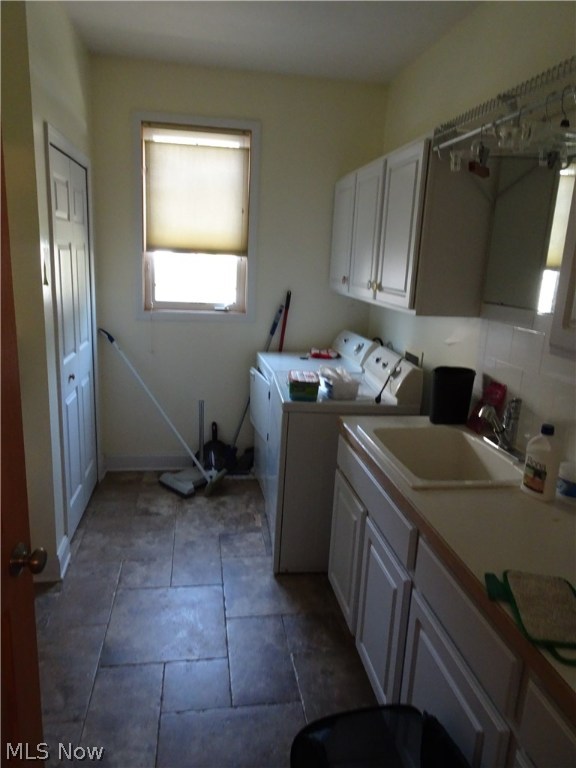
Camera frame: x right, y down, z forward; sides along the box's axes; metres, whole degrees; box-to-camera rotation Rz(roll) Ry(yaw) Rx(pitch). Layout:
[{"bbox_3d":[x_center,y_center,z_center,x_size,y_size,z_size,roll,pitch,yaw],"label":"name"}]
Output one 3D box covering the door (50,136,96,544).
[{"bbox_3d":[-1.220,-0.213,3.052,0.045,2.030,0.890,1,14,-10],"label":"door"}]

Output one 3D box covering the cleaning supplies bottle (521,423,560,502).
[{"bbox_3d":[0.742,0.221,1.551,0.063,0.222,0.093,-3,15,-23],"label":"cleaning supplies bottle"}]

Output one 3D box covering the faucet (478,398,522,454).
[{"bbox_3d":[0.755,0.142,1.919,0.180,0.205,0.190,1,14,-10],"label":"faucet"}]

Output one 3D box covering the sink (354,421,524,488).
[{"bbox_3d":[0.589,0.323,1.962,0.560,0.200,0.650,1,14,-10],"label":"sink"}]

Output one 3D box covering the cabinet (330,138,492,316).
[{"bbox_3d":[0.581,-0.837,2.958,0.337,0.745,1.525,1,14,-10],"label":"cabinet"}]

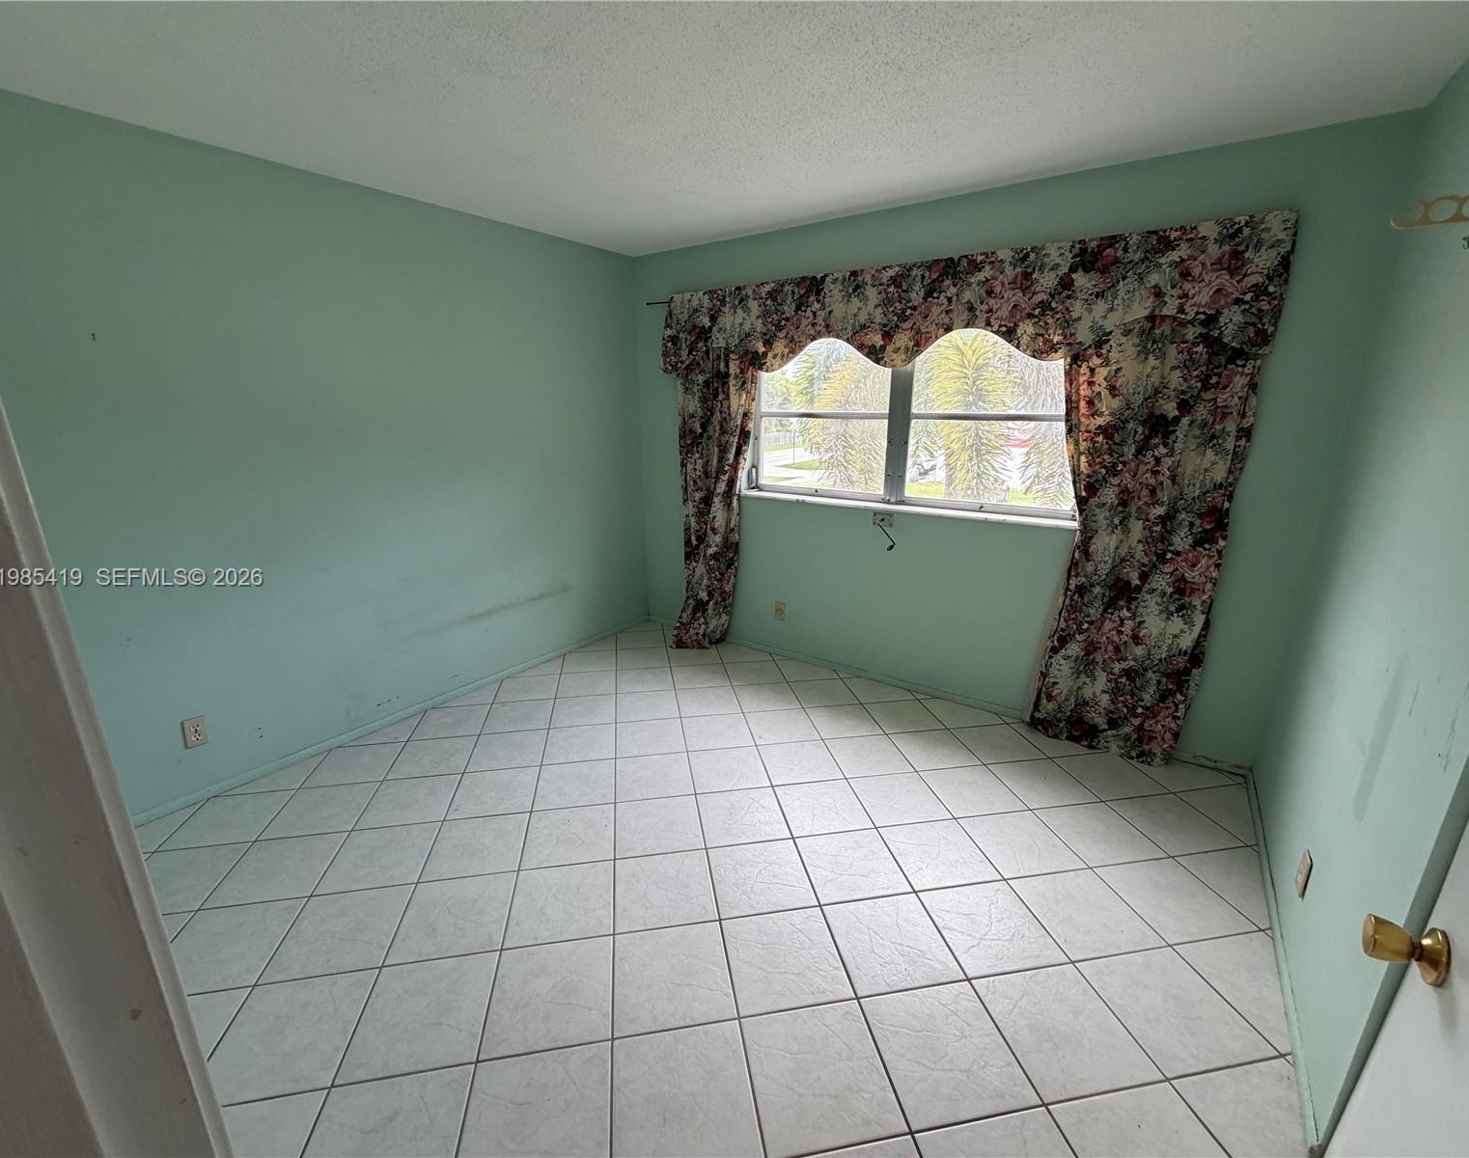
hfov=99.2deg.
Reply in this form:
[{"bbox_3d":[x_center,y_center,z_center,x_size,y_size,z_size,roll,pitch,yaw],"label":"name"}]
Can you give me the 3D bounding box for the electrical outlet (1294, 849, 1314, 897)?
[{"bbox_3d":[1.569,0.813,1.720,0.010,0.115,0.070,11,19,33],"label":"electrical outlet"}]

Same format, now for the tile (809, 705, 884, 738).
[{"bbox_3d":[0.558,0.726,3.181,0.321,0.010,0.321,-3,16,-10],"label":"tile"}]

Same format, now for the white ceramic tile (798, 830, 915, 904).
[{"bbox_3d":[0.409,1.007,2.197,0.321,0.010,0.321,-3,16,-10],"label":"white ceramic tile"}]

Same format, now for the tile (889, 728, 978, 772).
[{"bbox_3d":[0.927,0.787,2.880,0.315,0.010,0.315,-3,16,-10],"label":"tile"}]

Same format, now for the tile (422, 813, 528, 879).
[{"bbox_3d":[-0.936,0.977,2.284,0.321,0.010,0.321,-3,16,-10],"label":"tile"}]

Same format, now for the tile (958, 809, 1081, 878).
[{"bbox_3d":[1.039,0.962,2.268,0.318,0.010,0.318,-3,16,-10],"label":"tile"}]

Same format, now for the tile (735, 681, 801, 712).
[{"bbox_3d":[0.184,0.653,3.441,0.324,0.010,0.324,-3,16,-10],"label":"tile"}]

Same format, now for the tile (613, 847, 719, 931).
[{"bbox_3d":[-0.234,1.040,2.089,0.324,0.010,0.324,-3,16,-10],"label":"tile"}]

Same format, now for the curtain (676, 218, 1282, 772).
[{"bbox_3d":[0.728,-0.443,3.202,2.908,2.174,0.209,11,19,33],"label":"curtain"}]

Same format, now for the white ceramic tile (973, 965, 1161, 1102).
[{"bbox_3d":[0.835,1.152,1.604,0.318,0.010,0.318,-3,16,-10],"label":"white ceramic tile"}]

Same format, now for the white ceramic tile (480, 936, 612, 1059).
[{"bbox_3d":[-0.499,1.140,1.720,0.321,0.010,0.321,-3,16,-10],"label":"white ceramic tile"}]

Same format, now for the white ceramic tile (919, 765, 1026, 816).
[{"bbox_3d":[0.983,0.875,2.575,0.315,0.010,0.315,-3,16,-10],"label":"white ceramic tile"}]

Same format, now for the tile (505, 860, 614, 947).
[{"bbox_3d":[-0.546,1.036,1.996,0.318,0.010,0.318,-3,16,-10],"label":"tile"}]

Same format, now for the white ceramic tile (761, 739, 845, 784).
[{"bbox_3d":[0.298,0.831,2.820,0.324,0.010,0.324,-3,16,-10],"label":"white ceramic tile"}]

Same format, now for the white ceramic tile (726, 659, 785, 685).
[{"bbox_3d":[0.123,0.555,3.683,0.318,0.010,0.318,-3,16,-10],"label":"white ceramic tile"}]

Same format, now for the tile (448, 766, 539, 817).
[{"bbox_3d":[-0.975,0.876,2.553,0.315,0.010,0.315,-3,16,-10],"label":"tile"}]

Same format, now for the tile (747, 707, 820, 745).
[{"bbox_3d":[0.236,0.729,3.075,0.315,0.010,0.315,-3,16,-10],"label":"tile"}]

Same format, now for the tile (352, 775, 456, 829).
[{"bbox_3d":[-1.317,0.907,2.545,0.324,0.010,0.324,-3,16,-10],"label":"tile"}]

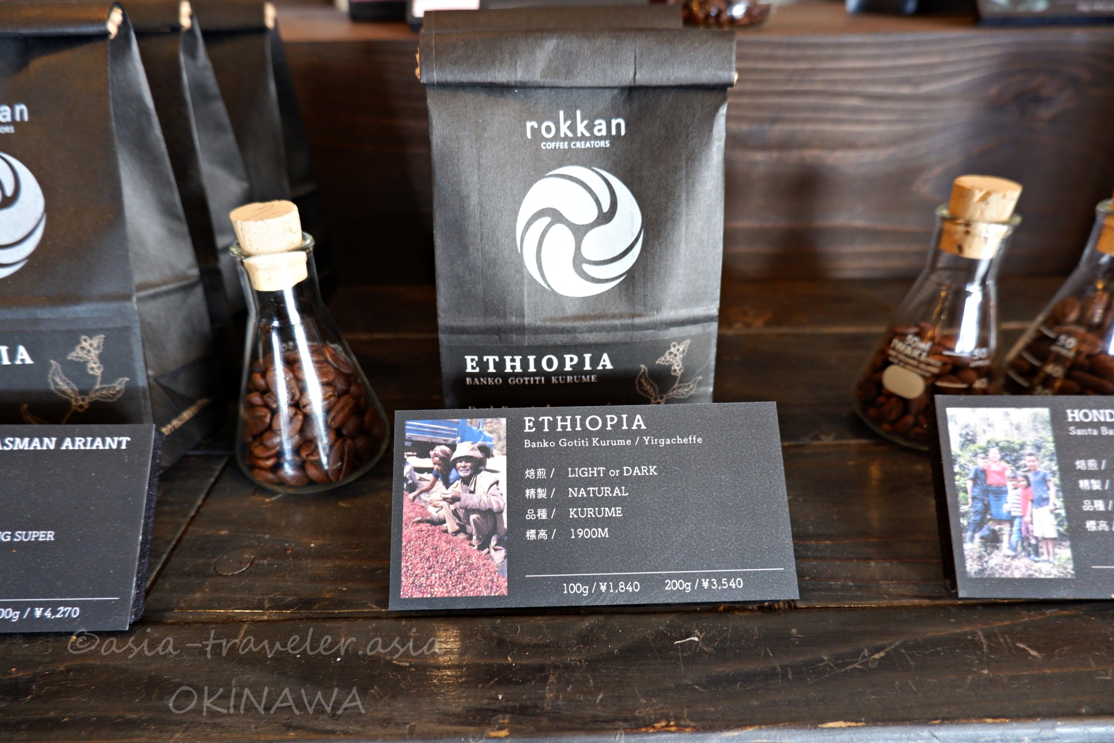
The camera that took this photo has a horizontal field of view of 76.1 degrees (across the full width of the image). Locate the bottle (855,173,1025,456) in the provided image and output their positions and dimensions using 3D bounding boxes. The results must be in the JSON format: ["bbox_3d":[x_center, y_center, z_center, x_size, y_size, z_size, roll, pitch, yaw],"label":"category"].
[{"bbox_3d":[0.137,-0.020,0.246,0.052,0.089,0.052,-1,28,1],"label":"bottle"}]

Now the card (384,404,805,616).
[{"bbox_3d":[0.009,0.037,0.202,0.111,0.055,0.006,-1,-16,0],"label":"card"}]

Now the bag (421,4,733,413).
[{"bbox_3d":[0.007,-0.040,0.239,0.097,0.136,0.043,-1,28,0],"label":"bag"}]

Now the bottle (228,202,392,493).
[{"bbox_3d":[-0.086,-0.009,0.234,0.052,0.090,0.052,-1,28,0],"label":"bottle"}]

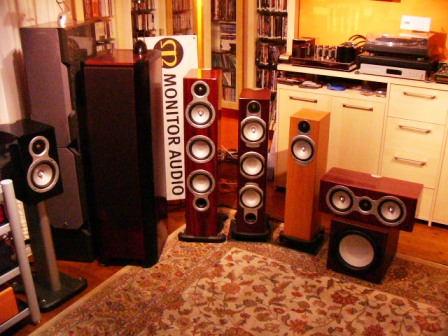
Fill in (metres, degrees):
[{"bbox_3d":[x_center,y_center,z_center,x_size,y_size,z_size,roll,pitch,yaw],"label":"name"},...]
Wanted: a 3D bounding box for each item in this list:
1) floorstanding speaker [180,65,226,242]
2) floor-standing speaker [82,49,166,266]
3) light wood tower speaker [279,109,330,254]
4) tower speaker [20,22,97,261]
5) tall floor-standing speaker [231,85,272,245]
[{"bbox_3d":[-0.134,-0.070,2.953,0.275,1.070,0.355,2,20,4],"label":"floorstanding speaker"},{"bbox_3d":[-0.566,-0.060,2.756,0.360,1.180,0.540,2,20,3],"label":"floor-standing speaker"},{"bbox_3d":[0.545,0.081,2.894,0.250,0.840,0.285,11,23,26],"label":"light wood tower speaker"},{"bbox_3d":[-0.884,-0.144,2.721,0.250,1.355,0.490,3,20,6],"label":"tower speaker"},{"bbox_3d":[0.195,-0.017,3.014,0.240,0.935,0.330,3,20,6],"label":"tall floor-standing speaker"}]

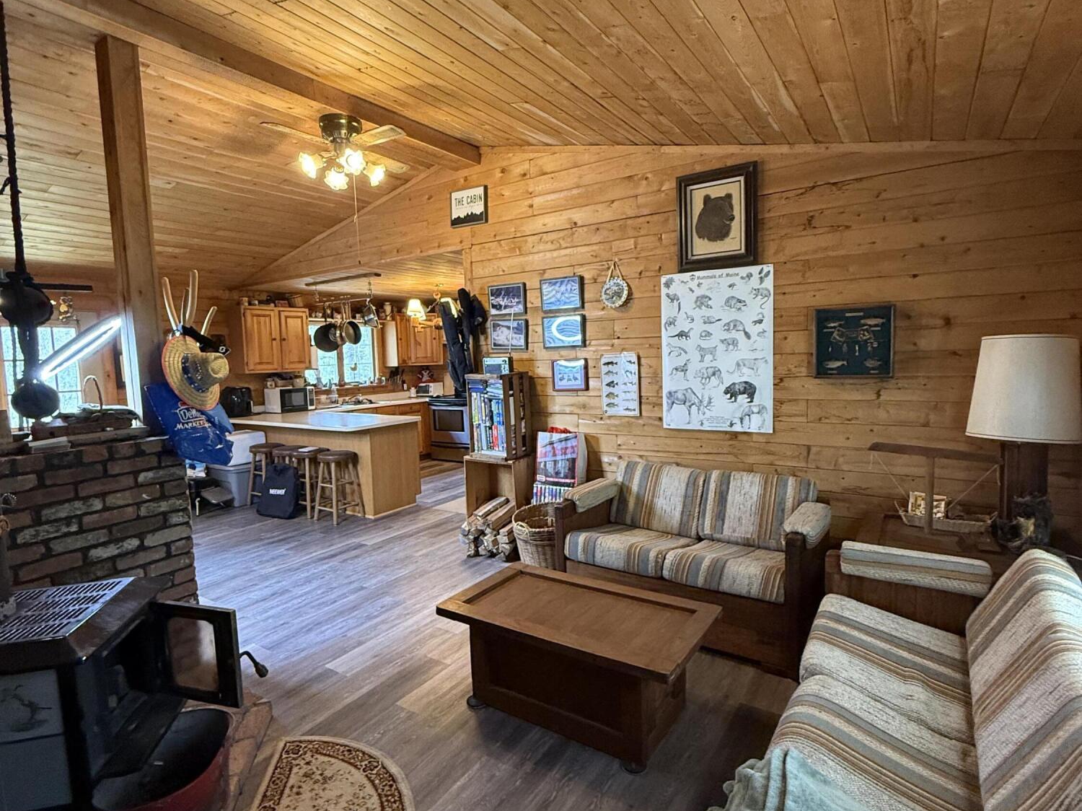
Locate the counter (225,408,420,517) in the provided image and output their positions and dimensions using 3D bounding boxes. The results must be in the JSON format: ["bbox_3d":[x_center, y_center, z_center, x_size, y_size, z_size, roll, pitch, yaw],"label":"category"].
[{"bbox_3d":[-2.465,0.607,6.560,2.310,0.918,1.025,1,6,33],"label":"counter"}]

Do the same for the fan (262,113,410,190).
[{"bbox_3d":[-1.343,-1.744,3.959,1.100,0.450,1.100,1,6,33],"label":"fan"}]

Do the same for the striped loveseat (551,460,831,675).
[{"bbox_3d":[0.891,0.821,3.451,1.390,0.825,0.880,1,6,33],"label":"striped loveseat"}]

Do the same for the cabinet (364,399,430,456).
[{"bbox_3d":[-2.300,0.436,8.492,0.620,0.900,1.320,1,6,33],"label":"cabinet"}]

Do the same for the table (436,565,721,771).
[{"bbox_3d":[0.161,1.106,2.547,1.072,0.470,0.605,1,6,33],"label":"table"}]

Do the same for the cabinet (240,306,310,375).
[{"bbox_3d":[-3.320,-0.795,7.191,0.330,0.765,0.850,1,6,33],"label":"cabinet"}]

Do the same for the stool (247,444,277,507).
[{"bbox_3d":[-2.997,0.770,6.454,0.375,0.650,0.375,1,6,33],"label":"stool"}]

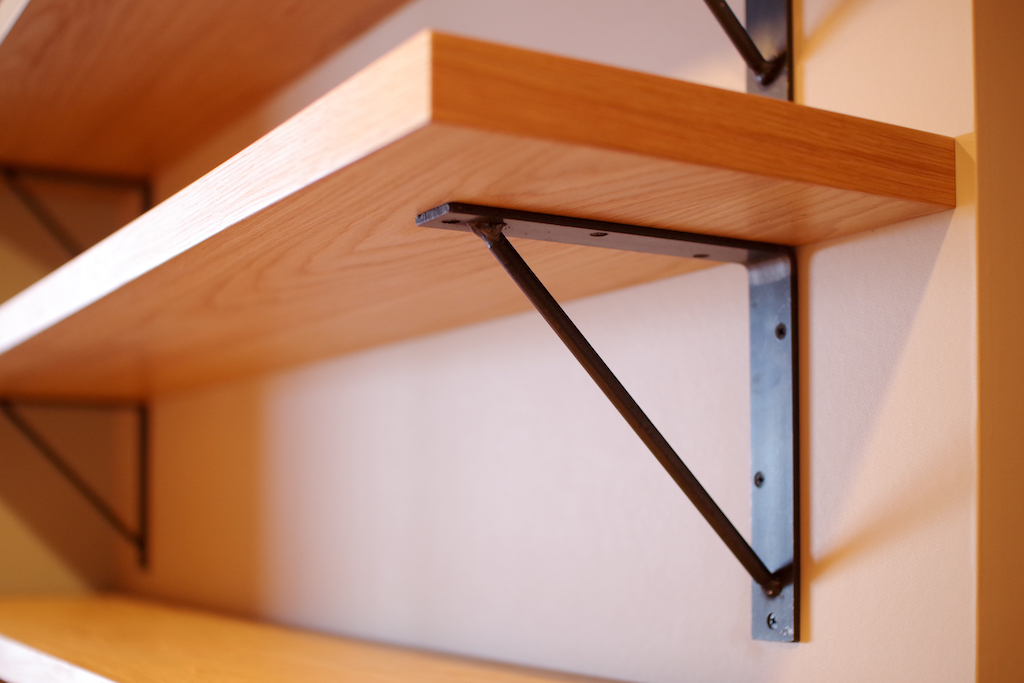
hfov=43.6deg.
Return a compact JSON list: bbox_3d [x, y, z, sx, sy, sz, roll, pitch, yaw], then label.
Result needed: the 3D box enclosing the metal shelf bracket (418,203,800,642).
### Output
[{"bbox_3d":[0.049,0.045,0.596,0.194,0.194,0.031,4,-7,-29],"label":"metal shelf bracket"}]

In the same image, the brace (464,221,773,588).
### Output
[{"bbox_3d":[0.057,0.035,0.601,0.237,0.009,0.009,51,-26,-16],"label":"brace"}]

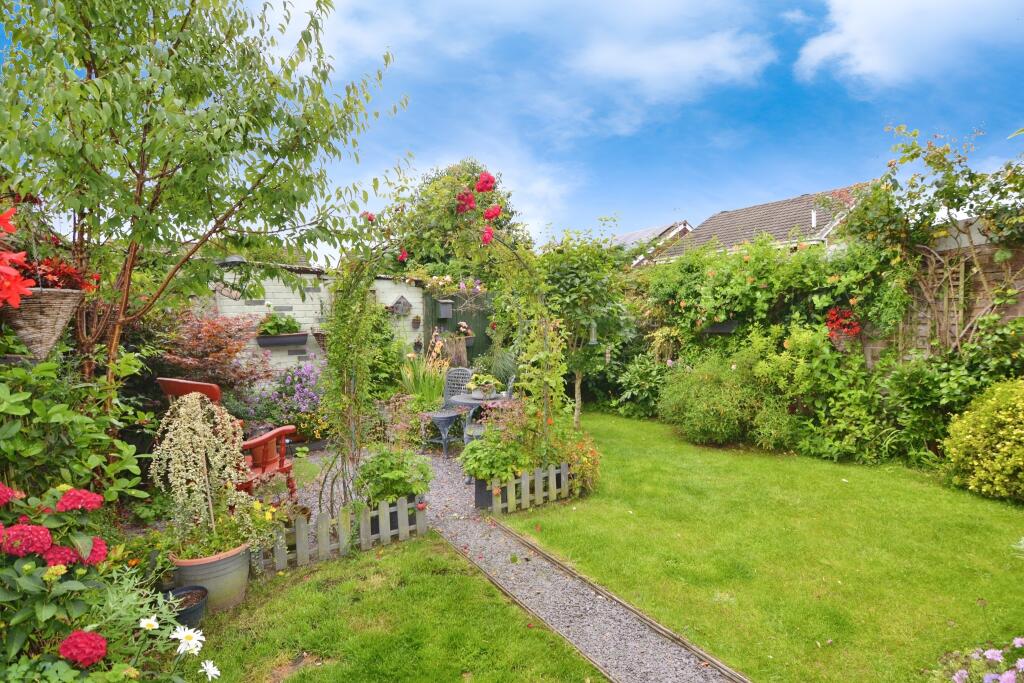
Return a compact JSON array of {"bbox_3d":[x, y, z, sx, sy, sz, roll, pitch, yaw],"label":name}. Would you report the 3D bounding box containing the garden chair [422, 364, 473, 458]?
[{"bbox_3d":[-0.740,0.820,5.270,0.450,0.920,0.500,0,0,34],"label":"garden chair"}]

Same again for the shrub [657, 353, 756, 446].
[{"bbox_3d":[2.258,0.596,5.341,1.120,0.950,1.050,0,3,23],"label":"shrub"}]

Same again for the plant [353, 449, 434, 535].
[{"bbox_3d":[-0.815,0.995,3.230,0.510,0.530,0.480,-2,3,-15],"label":"plant"}]

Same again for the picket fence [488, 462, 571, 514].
[{"bbox_3d":[0.160,1.135,3.550,0.800,0.280,0.050,0,0,-31],"label":"picket fence"}]

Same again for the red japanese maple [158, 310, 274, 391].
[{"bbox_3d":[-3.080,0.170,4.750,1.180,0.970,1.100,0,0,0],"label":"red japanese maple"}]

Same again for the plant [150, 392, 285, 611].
[{"bbox_3d":[-1.533,0.797,2.408,0.610,1.050,0.570,-3,4,-34],"label":"plant"}]

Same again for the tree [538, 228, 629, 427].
[{"bbox_3d":[1.030,-0.140,6.400,1.200,2.750,1.150,0,0,0],"label":"tree"}]

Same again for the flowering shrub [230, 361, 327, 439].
[{"bbox_3d":[-2.580,0.640,5.000,0.650,0.850,0.950,0,0,36],"label":"flowering shrub"}]

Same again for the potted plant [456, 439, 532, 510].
[{"bbox_3d":[-0.140,0.990,3.680,0.530,0.530,0.480,0,0,-31],"label":"potted plant"}]

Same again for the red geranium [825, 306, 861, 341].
[{"bbox_3d":[3.776,-0.206,5.200,0.340,0.390,0.370,-1,1,-32],"label":"red geranium"}]

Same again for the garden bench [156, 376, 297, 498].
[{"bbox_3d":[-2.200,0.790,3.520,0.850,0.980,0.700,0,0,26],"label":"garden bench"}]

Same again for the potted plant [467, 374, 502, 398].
[{"bbox_3d":[-0.254,0.406,4.200,0.330,0.250,0.310,-2,3,-4],"label":"potted plant"}]

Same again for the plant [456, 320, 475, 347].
[{"bbox_3d":[-0.598,-0.103,5.850,0.230,0.330,0.220,-2,3,-6],"label":"plant"}]

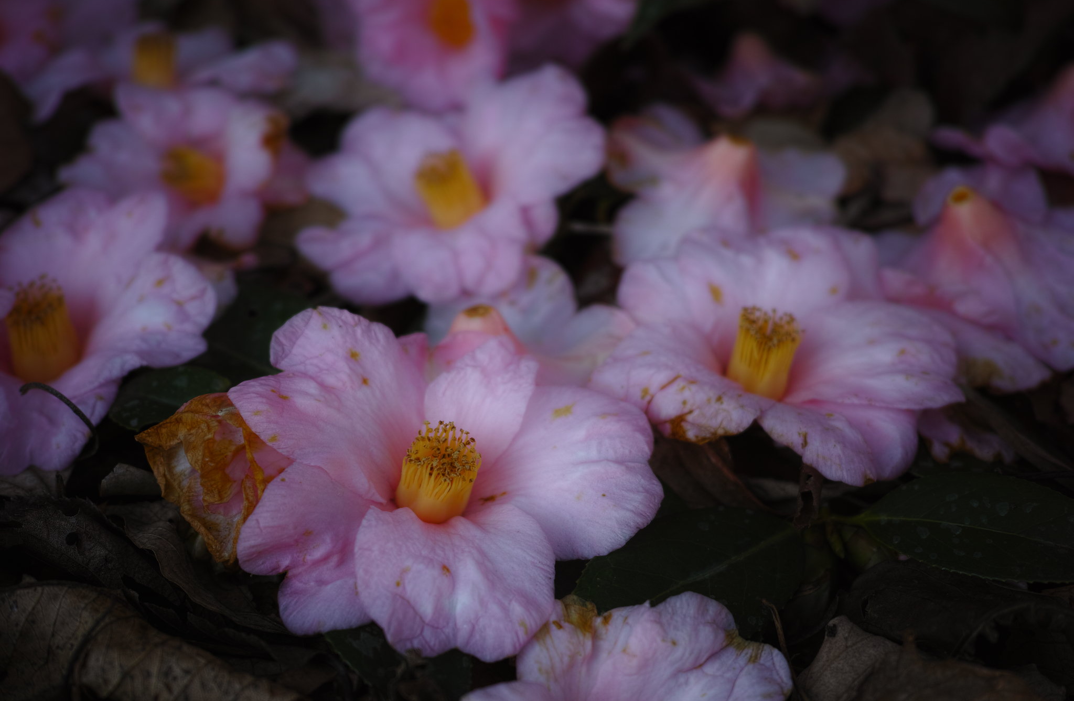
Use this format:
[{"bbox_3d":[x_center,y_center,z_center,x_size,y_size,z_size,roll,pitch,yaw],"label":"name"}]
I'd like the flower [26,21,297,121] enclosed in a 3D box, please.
[{"bbox_3d":[-0.135,-0.100,0.483,0.090,0.033,0.078,0,35,0],"label":"flower"}]

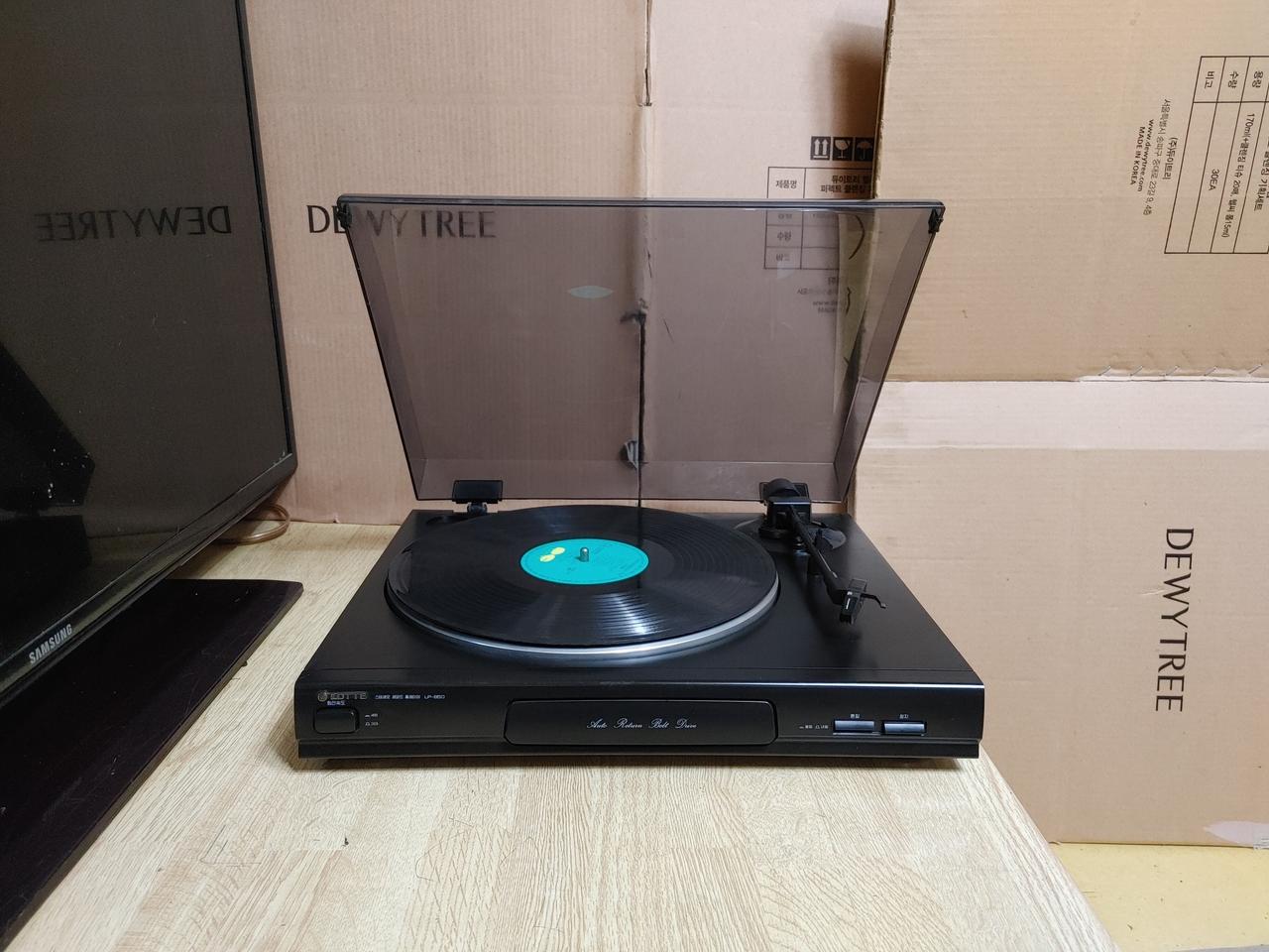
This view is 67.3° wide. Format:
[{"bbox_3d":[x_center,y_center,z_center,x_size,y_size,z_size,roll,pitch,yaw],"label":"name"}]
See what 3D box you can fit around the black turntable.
[{"bbox_3d":[0.002,-0.035,0.761,0.430,0.354,0.414,0,16,-2],"label":"black turntable"}]

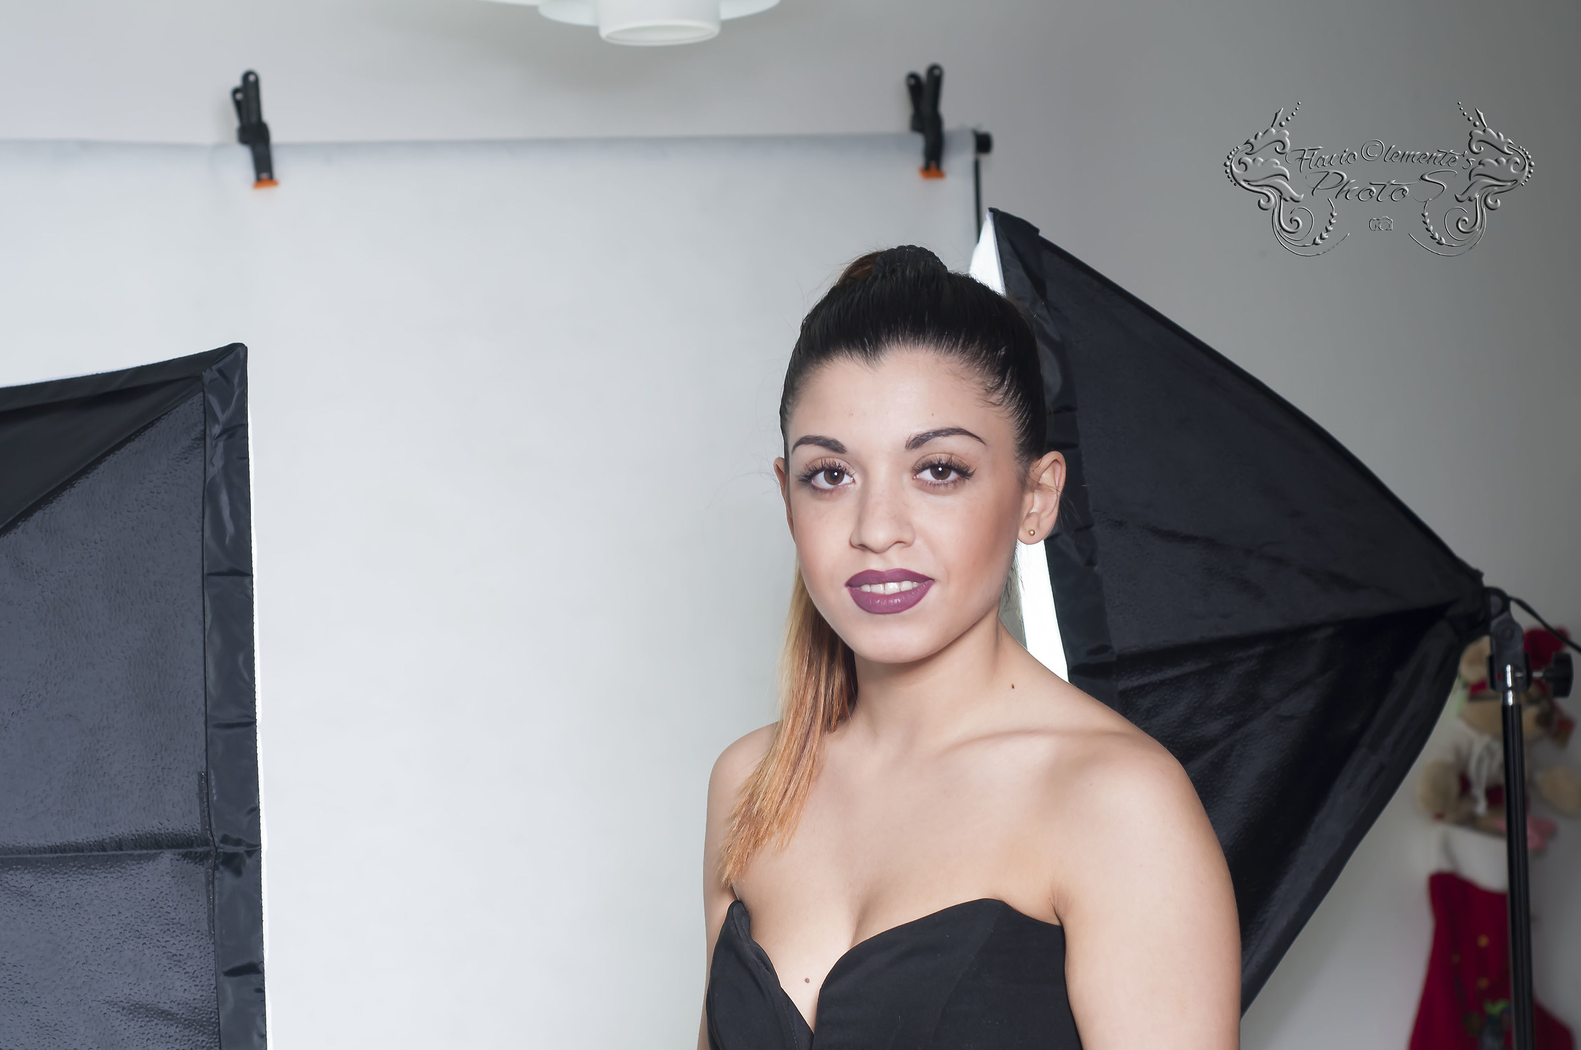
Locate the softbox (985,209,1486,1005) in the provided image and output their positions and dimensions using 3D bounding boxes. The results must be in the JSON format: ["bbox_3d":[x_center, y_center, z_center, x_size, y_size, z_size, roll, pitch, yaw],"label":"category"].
[{"bbox_3d":[0.382,0.093,2.658,0.370,0.700,0.500,-9,-2,1],"label":"softbox"}]

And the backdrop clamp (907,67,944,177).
[{"bbox_3d":[0.148,-0.441,3.600,0.030,0.120,0.065,-2,-1,-16],"label":"backdrop clamp"}]

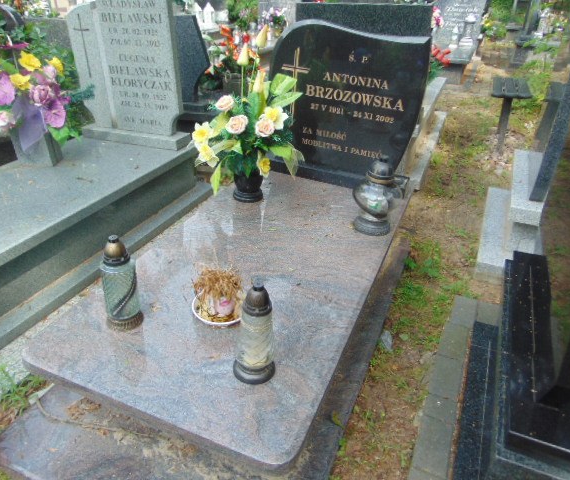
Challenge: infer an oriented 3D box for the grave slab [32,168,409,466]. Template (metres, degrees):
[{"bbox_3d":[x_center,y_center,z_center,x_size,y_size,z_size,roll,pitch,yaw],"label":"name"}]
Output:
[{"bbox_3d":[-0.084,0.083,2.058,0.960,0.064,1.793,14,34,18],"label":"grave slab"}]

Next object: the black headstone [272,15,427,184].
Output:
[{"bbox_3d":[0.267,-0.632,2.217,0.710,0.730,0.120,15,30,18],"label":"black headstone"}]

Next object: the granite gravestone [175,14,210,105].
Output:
[{"bbox_3d":[-0.800,-1.288,3.251,0.627,0.578,0.088,14,34,18],"label":"granite gravestone"}]

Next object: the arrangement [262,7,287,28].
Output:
[{"bbox_3d":[-0.127,-2.639,5.501,0.333,0.274,0.274,14,34,18],"label":"arrangement"}]

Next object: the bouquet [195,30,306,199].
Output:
[{"bbox_3d":[-0.194,-0.584,2.263,0.568,0.833,0.461,14,34,18],"label":"bouquet"}]

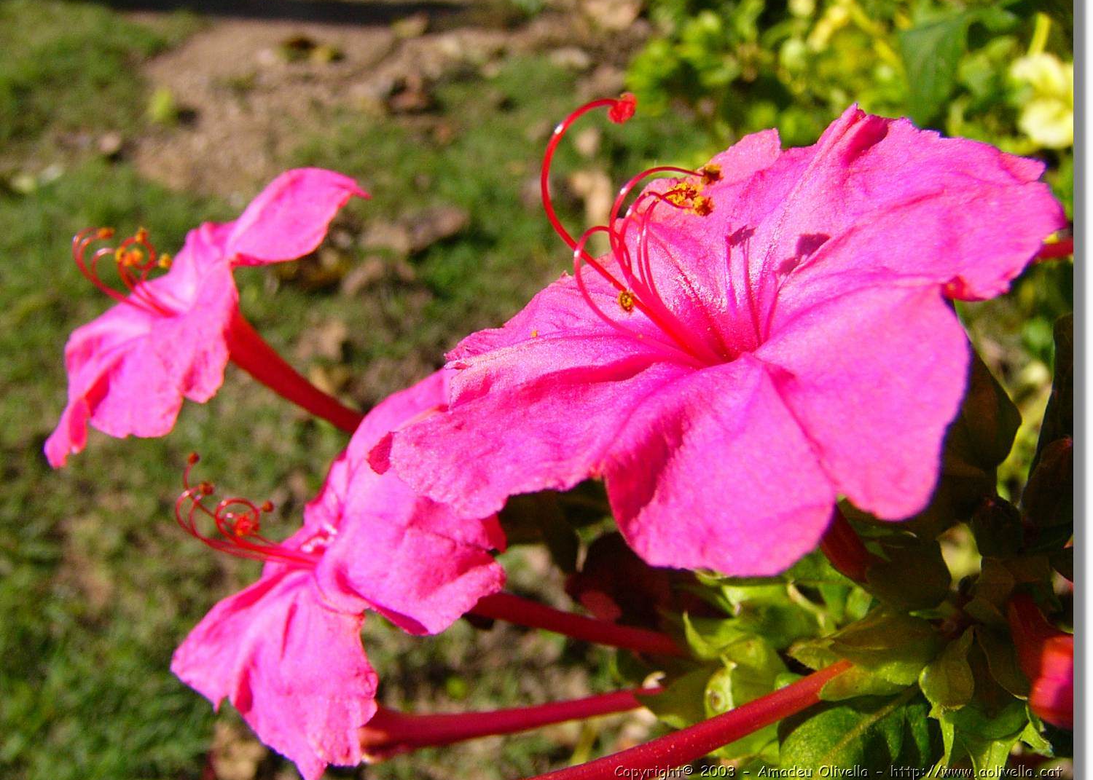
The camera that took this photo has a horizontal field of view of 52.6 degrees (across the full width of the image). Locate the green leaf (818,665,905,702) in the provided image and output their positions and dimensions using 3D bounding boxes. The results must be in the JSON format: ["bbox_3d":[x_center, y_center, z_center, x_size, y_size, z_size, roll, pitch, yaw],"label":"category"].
[{"bbox_3d":[0.031,0.028,0.107,0.009,0.004,0.005,-16,43,-18],"label":"green leaf"}]

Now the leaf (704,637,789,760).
[{"bbox_3d":[0.022,0.034,0.122,0.009,0.013,0.006,-11,12,19],"label":"leaf"}]

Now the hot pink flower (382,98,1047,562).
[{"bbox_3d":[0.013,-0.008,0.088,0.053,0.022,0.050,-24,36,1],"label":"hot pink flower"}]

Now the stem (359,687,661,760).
[{"bbox_3d":[-0.005,0.039,0.130,0.036,0.005,0.005,-6,83,-6],"label":"stem"}]

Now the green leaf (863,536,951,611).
[{"bbox_3d":[0.036,0.018,0.109,0.008,0.009,0.005,-19,28,29],"label":"green leaf"}]

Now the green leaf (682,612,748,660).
[{"bbox_3d":[0.020,0.029,0.128,0.004,0.009,0.006,-20,27,47],"label":"green leaf"}]

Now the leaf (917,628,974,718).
[{"bbox_3d":[0.039,0.027,0.107,0.005,0.009,0.004,20,15,17],"label":"leaf"}]

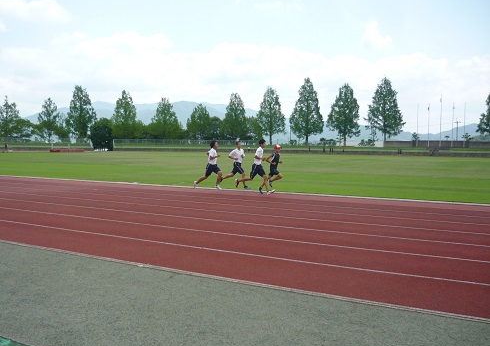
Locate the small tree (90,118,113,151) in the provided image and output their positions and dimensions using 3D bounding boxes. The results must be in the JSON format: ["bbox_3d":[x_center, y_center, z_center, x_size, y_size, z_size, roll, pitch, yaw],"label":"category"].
[{"bbox_3d":[-35.921,-9.637,117.000,5.500,8.400,5.500,1,3,0],"label":"small tree"}]

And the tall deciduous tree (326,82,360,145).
[{"bbox_3d":[24.782,-14.581,117.000,8.261,15.645,8.261,1,3,0],"label":"tall deciduous tree"}]

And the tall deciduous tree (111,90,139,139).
[{"bbox_3d":[-31.968,-15.122,124.000,7.428,14.061,7.428,1,3,0],"label":"tall deciduous tree"}]

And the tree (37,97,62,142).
[{"bbox_3d":[-48.520,-13.154,116.000,6.453,11.168,6.453,1,3,0],"label":"tree"}]

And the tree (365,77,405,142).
[{"bbox_3d":[33.547,-14.701,112.000,9.825,16.606,9.825,1,3,0],"label":"tree"}]

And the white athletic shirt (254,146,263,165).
[{"bbox_3d":[0.443,-0.532,14.800,0.280,0.580,0.410,2,3,20],"label":"white athletic shirt"}]

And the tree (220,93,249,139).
[{"bbox_3d":[-2.696,-14.759,126.000,7.818,13.344,7.818,1,3,0],"label":"tree"}]

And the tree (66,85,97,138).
[{"bbox_3d":[-41.277,-14.895,118.000,7.574,14.390,7.574,1,3,0],"label":"tree"}]

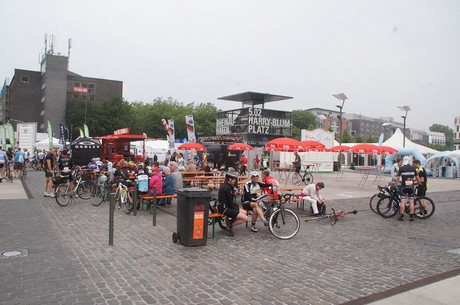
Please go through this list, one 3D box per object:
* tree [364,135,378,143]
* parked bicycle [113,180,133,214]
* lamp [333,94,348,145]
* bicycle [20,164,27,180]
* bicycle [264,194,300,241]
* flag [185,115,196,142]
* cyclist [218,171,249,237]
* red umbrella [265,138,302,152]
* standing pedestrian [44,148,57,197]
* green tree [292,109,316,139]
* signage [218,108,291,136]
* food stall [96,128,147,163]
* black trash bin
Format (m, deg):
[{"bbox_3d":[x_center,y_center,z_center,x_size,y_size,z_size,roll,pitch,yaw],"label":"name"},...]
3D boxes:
[{"bbox_3d":[36.237,-1.083,87.991,3.900,7.100,3.900,1,0,0],"label":"tree"},{"bbox_3d":[-3.145,1.205,9.973,0.500,1.000,1.680,2,0,-42],"label":"parked bicycle"},{"bbox_3d":[11.708,-2.107,35.989,1.350,8.300,1.250,1,0,-31],"label":"lamp"},{"bbox_3d":[-11.755,0.977,19.703,0.500,1.000,1.680,2,0,-27],"label":"bicycle"},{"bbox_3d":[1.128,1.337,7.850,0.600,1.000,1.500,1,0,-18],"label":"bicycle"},{"bbox_3d":[-3.528,-1.980,31.000,0.900,3.000,0.120,2,0,6],"label":"flag"},{"bbox_3d":[0.101,1.152,7.748,0.720,1.400,0.470,1,0,21],"label":"cyclist"},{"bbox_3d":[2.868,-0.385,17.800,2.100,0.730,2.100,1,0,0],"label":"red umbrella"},{"bbox_3d":[-6.911,0.768,13.298,0.400,1.820,0.500,1,0,-24],"label":"standing pedestrian"},{"bbox_3d":[15.062,-3.369,69.986,6.000,10.800,6.000,1,0,0],"label":"green tree"},{"bbox_3d":[2.902,-3.490,40.334,5.900,2.800,6.400,2,0,-30],"label":"signage"},{"bbox_3d":[-10.239,-0.338,32.500,4.100,3.800,3.100,1,0,9],"label":"food stall"},{"bbox_3d":[-0.753,1.300,7.029,0.520,1.070,0.650,1,0,-26],"label":"black trash bin"}]

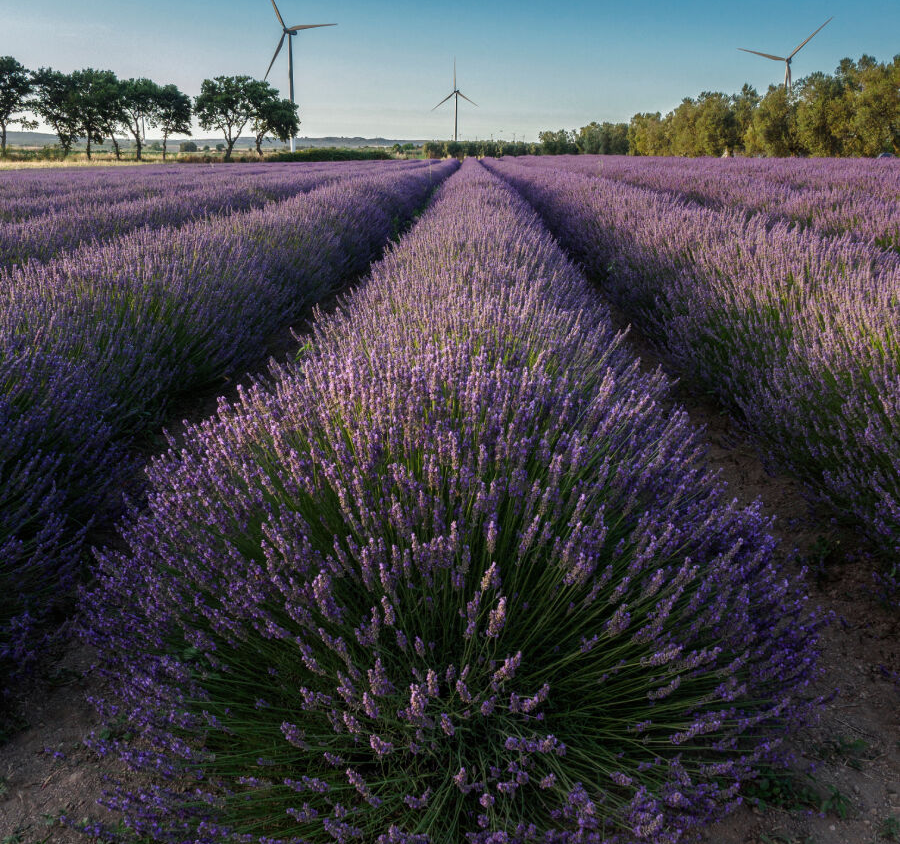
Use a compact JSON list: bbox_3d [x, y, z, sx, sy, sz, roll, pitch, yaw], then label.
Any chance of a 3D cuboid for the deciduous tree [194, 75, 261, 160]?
[{"bbox_3d":[-16.764,-22.998,62.972,4.990,6.120,4.990,0,18,0],"label":"deciduous tree"}]

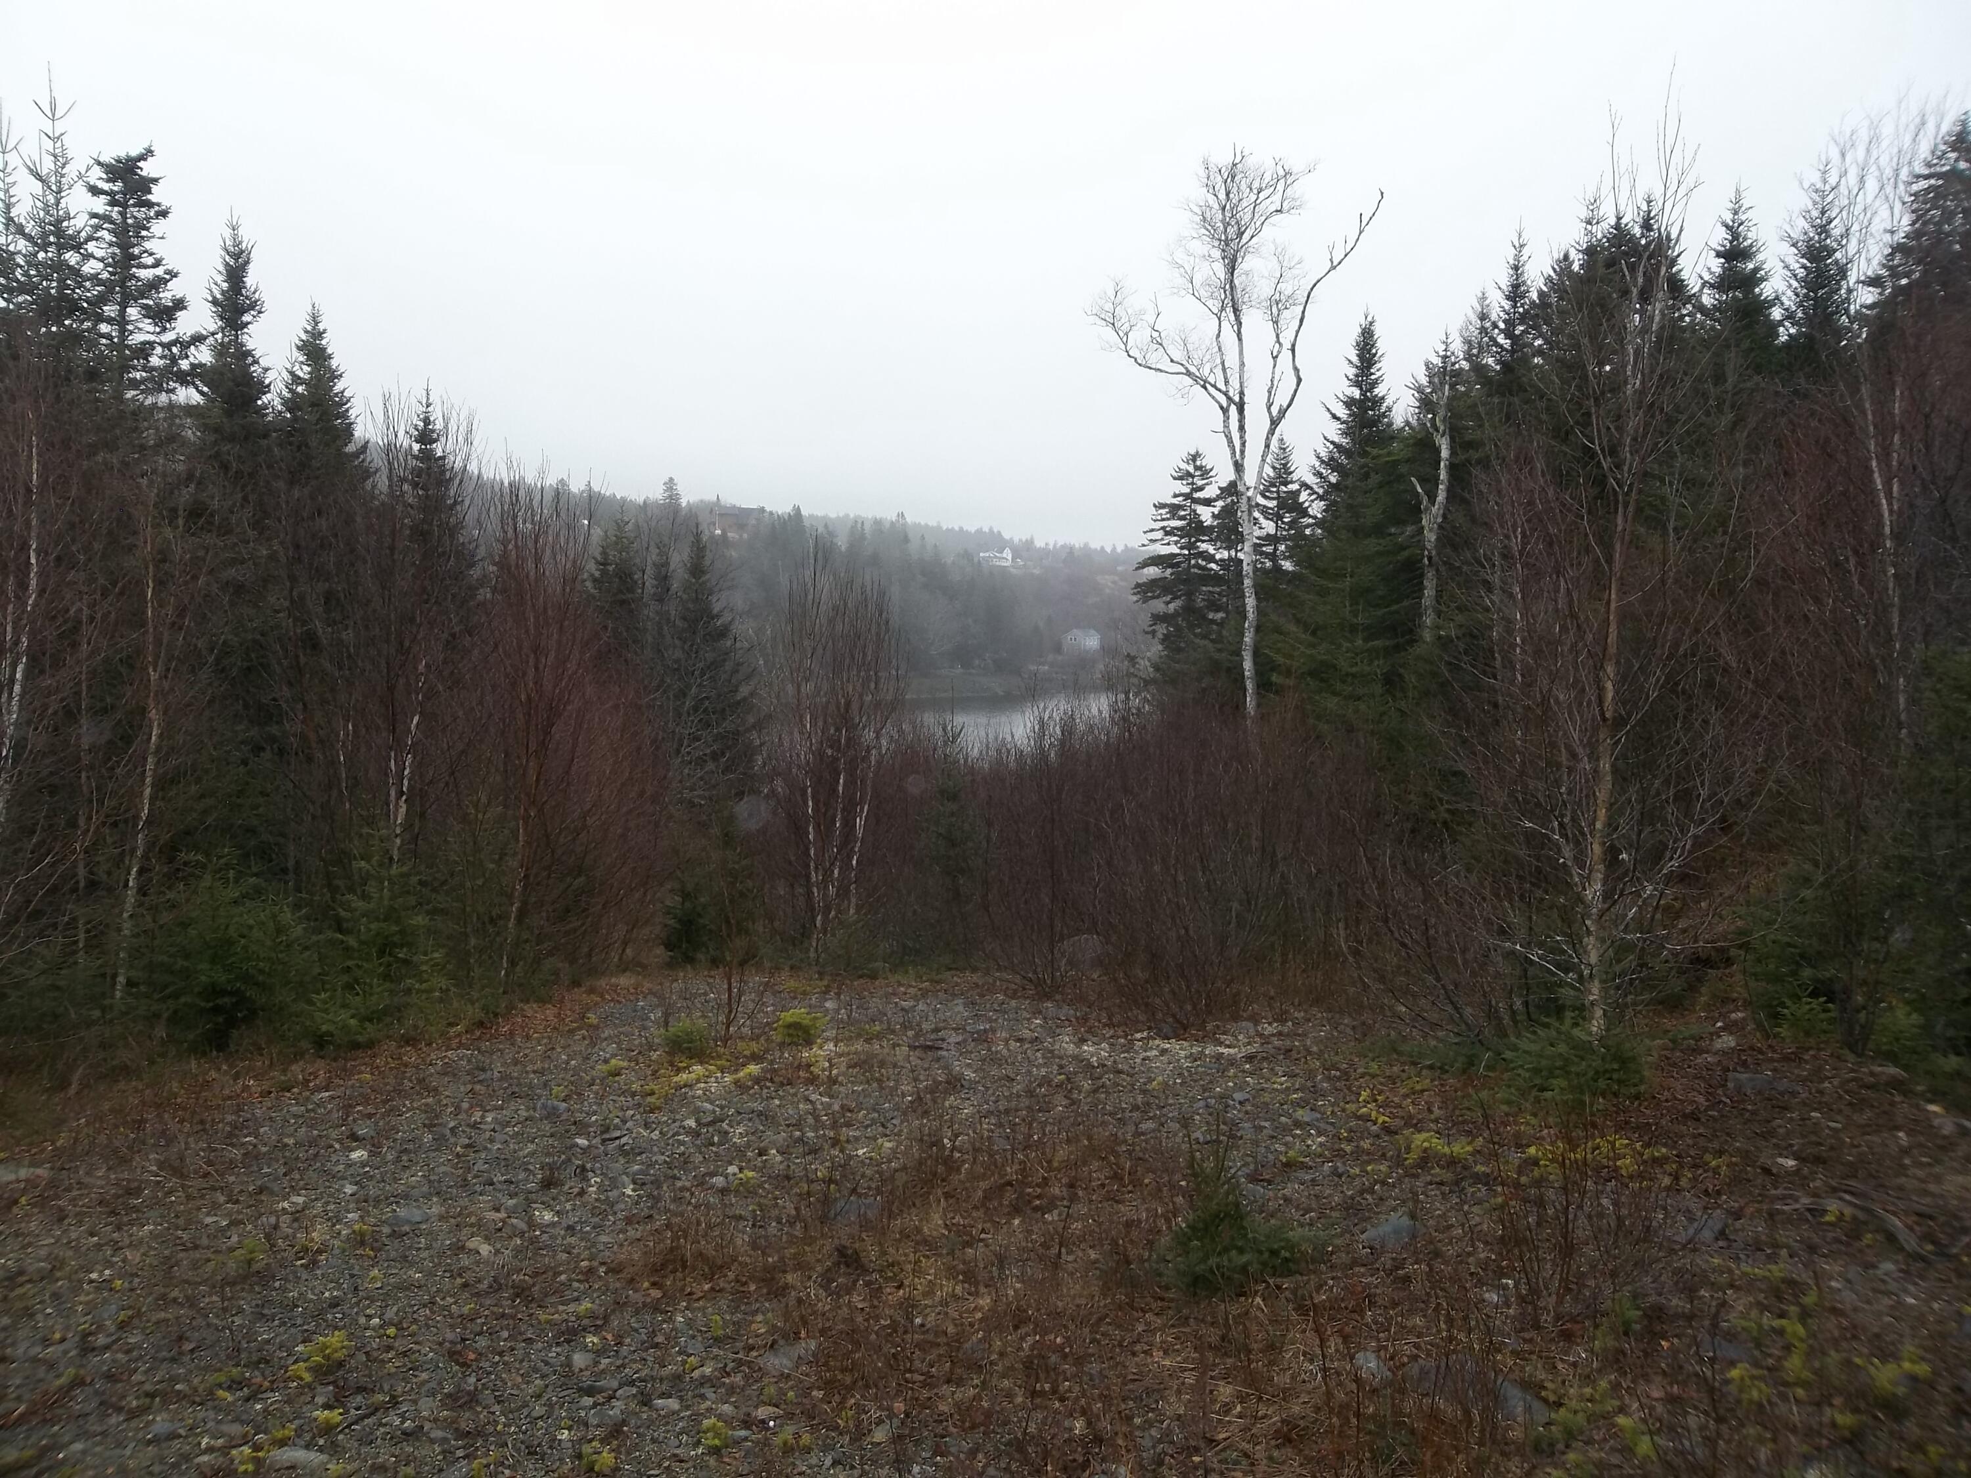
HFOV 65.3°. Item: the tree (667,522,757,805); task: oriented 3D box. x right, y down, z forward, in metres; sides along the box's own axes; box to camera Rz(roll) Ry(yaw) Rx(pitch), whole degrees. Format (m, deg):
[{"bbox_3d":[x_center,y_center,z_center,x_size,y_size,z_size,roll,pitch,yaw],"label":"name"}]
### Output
[{"bbox_3d":[-3.022,-0.639,17.000,1.150,3.600,1.150,0,3,0],"label":"tree"}]

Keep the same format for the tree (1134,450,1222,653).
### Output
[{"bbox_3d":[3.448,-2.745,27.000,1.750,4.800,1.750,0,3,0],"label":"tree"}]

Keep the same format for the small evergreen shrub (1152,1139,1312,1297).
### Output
[{"bbox_3d":[0.675,1.298,4.200,0.460,0.430,0.440,0,3,0],"label":"small evergreen shrub"}]

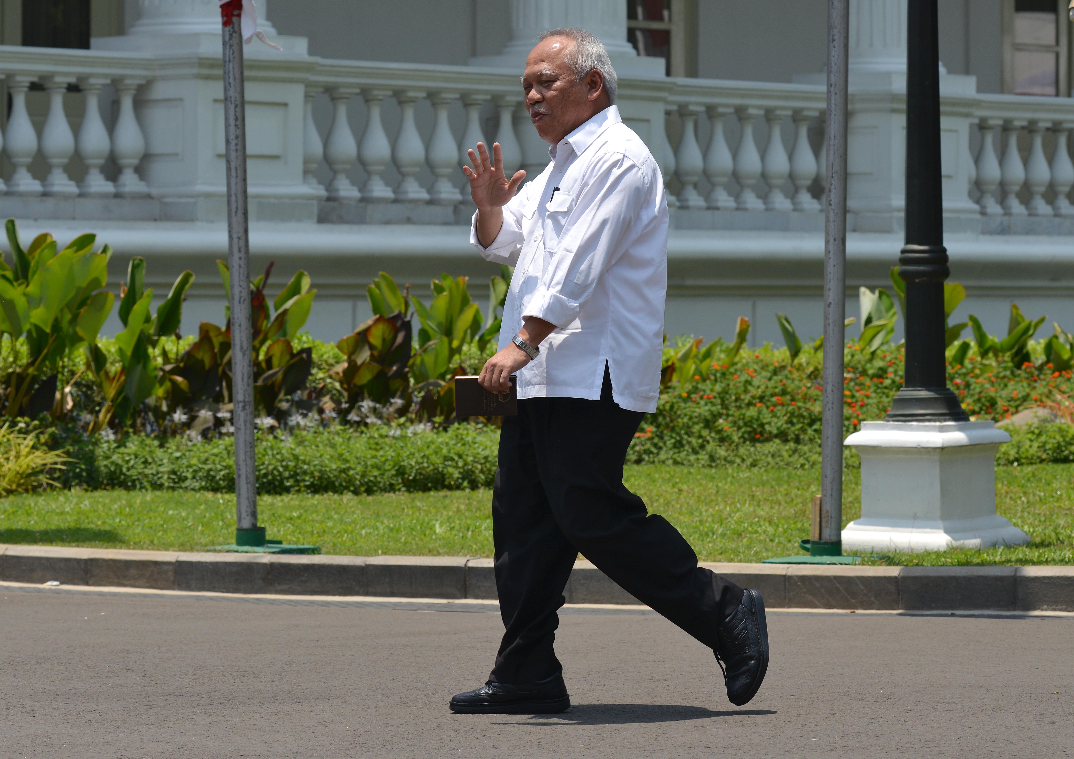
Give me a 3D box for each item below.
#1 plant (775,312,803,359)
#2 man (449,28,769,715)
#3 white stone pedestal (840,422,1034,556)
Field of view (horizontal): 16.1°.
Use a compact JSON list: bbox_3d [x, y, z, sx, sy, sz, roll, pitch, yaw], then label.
[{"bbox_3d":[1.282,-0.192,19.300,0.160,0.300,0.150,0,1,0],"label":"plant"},{"bbox_3d":[0.171,-0.022,9.050,0.740,1.630,0.540,-1,2,-20],"label":"man"},{"bbox_3d":[1.361,0.363,12.950,0.470,0.440,0.470,1,2,38],"label":"white stone pedestal"}]

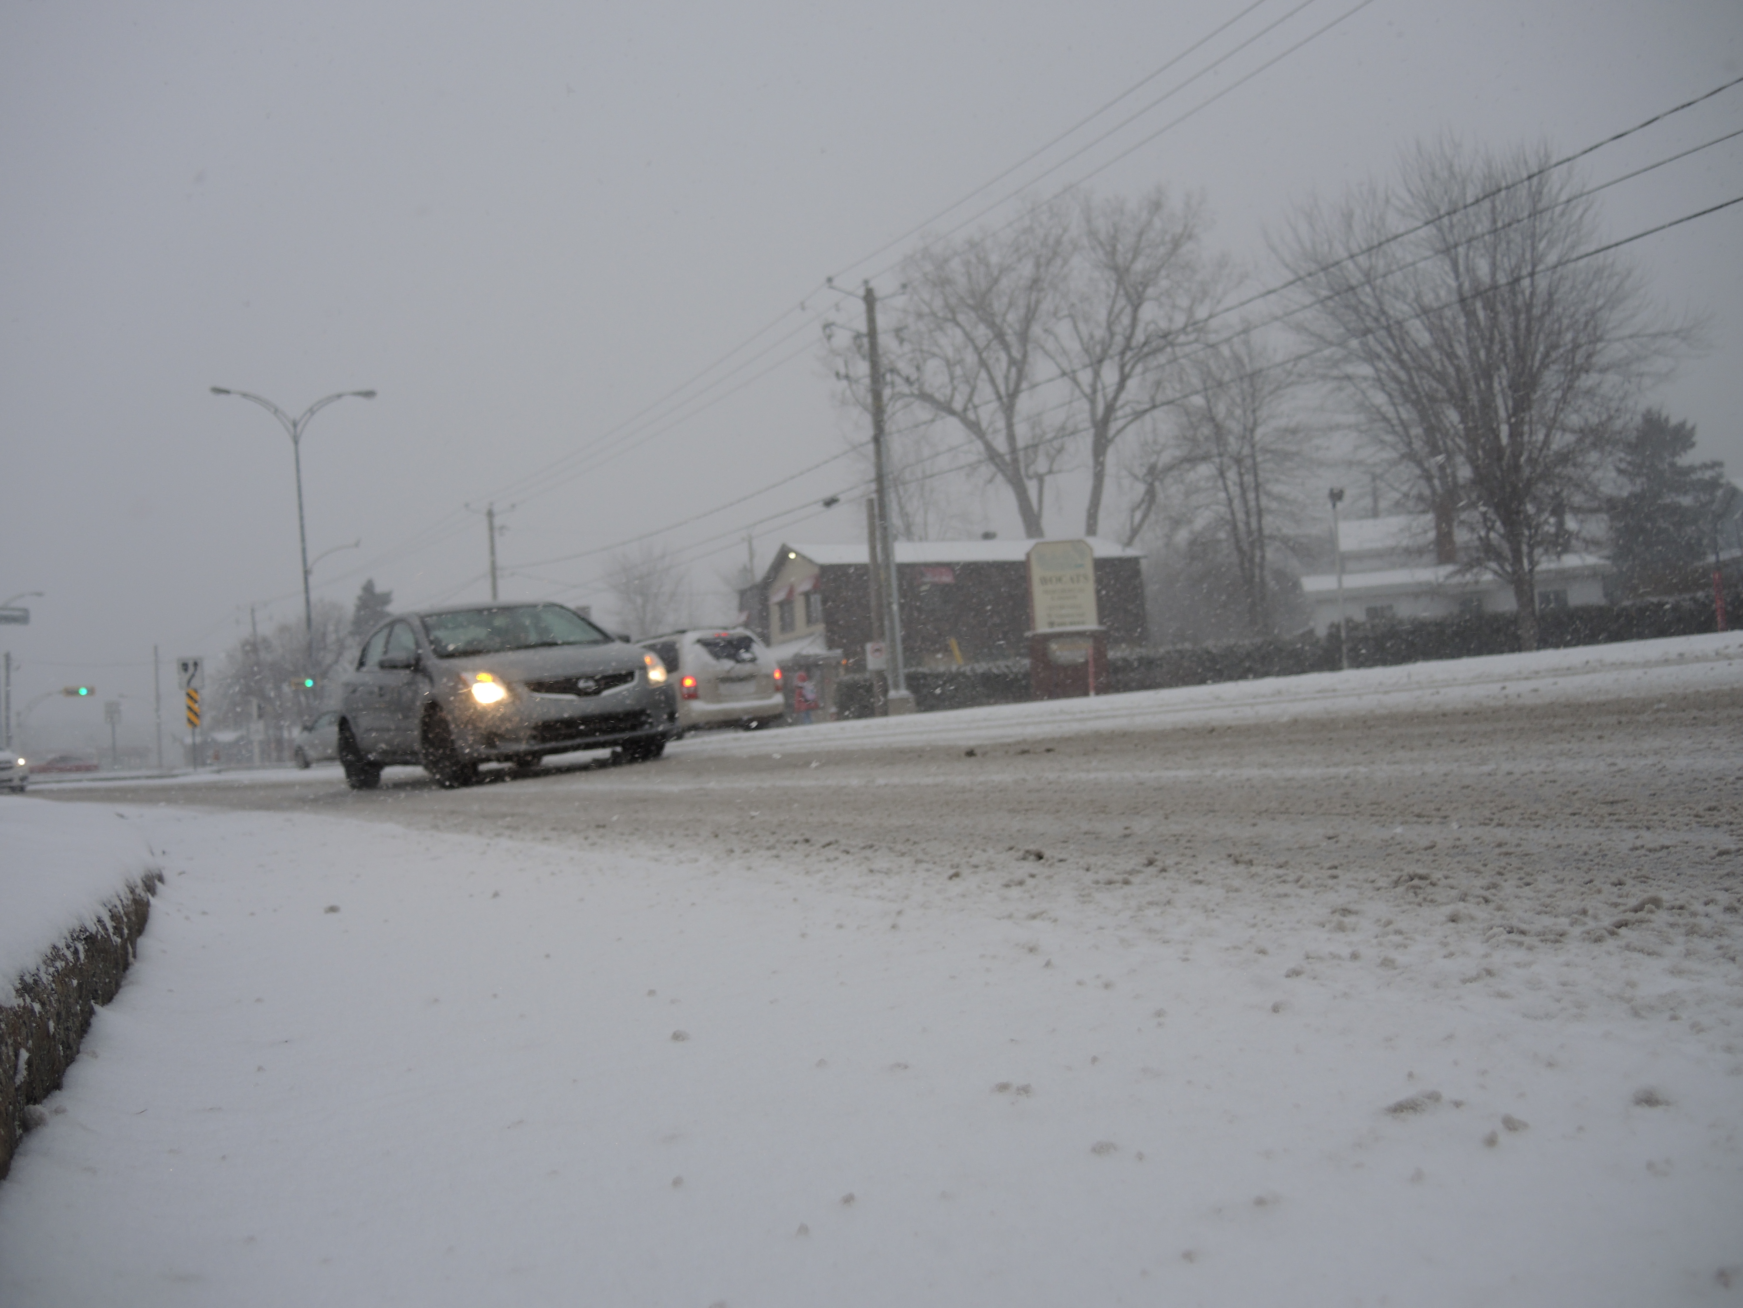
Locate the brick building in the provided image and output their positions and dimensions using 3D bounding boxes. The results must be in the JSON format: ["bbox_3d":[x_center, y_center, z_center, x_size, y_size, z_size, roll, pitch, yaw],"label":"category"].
[{"bbox_3d":[3.138,-1.269,56.275,14.500,6.500,6.300,-3,-2,-30],"label":"brick building"}]

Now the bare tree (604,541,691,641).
[{"bbox_3d":[-12.838,-1.000,80.185,5.000,10.300,5.000,-4,-2,0],"label":"bare tree"}]

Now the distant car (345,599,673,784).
[{"bbox_3d":[-3.307,0.325,12.165,1.820,1.500,4.550,-4,-2,-34],"label":"distant car"}]

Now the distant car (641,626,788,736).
[{"bbox_3d":[-3.491,0.592,24.615,1.840,1.720,4.600,-4,-2,-33],"label":"distant car"}]

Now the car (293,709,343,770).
[{"bbox_3d":[-13.310,2.088,35.658,1.800,1.480,4.500,-4,-2,-33],"label":"car"}]

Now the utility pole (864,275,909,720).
[{"bbox_3d":[0.300,-4.188,38.206,0.370,11.450,0.370,-2,-2,-34],"label":"utility pole"}]

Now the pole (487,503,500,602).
[{"bbox_3d":[-18.689,-1.507,70.206,0.340,11.500,0.340,-3,-2,-34],"label":"pole"}]

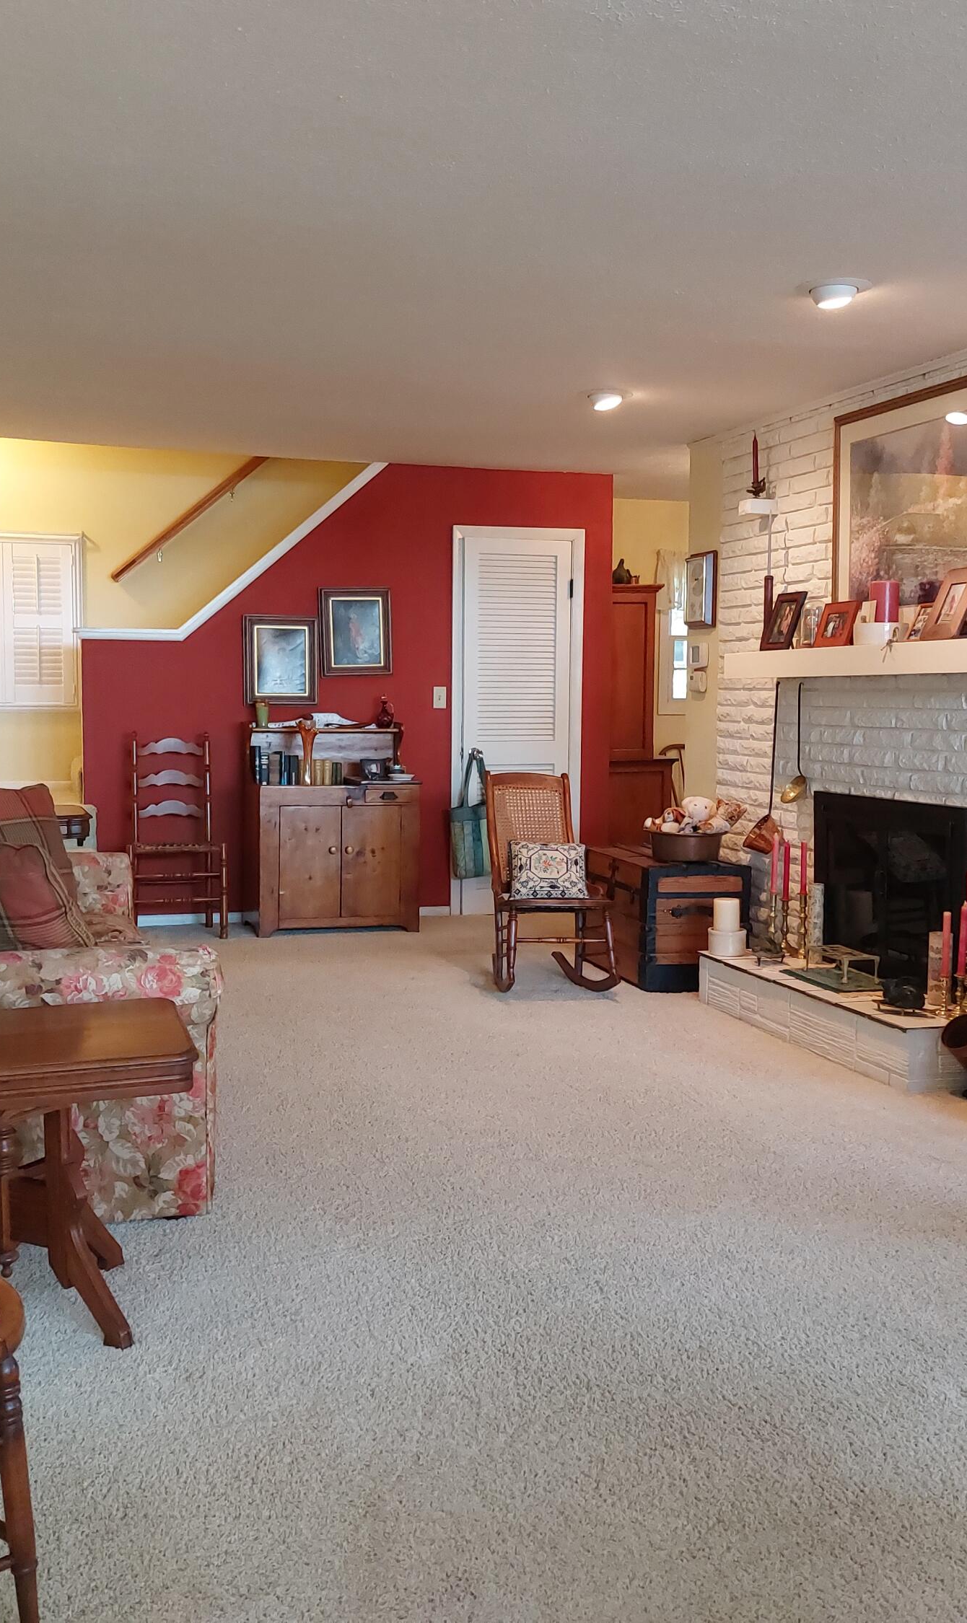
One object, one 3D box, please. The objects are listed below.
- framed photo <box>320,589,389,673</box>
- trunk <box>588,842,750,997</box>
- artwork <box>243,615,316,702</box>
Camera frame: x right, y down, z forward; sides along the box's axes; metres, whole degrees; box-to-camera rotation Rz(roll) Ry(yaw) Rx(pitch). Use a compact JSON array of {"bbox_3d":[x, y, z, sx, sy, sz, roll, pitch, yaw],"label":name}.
[{"bbox_3d":[-0.671,-0.950,7.948,0.390,0.445,0.040,-1,5,-19],"label":"framed photo"},{"bbox_3d":[0.772,0.445,6.537,0.480,0.505,0.840,-1,5,-15],"label":"trunk"},{"bbox_3d":[-1.056,-0.788,7.830,0.390,0.450,0.040,-1,5,-19],"label":"artwork"}]

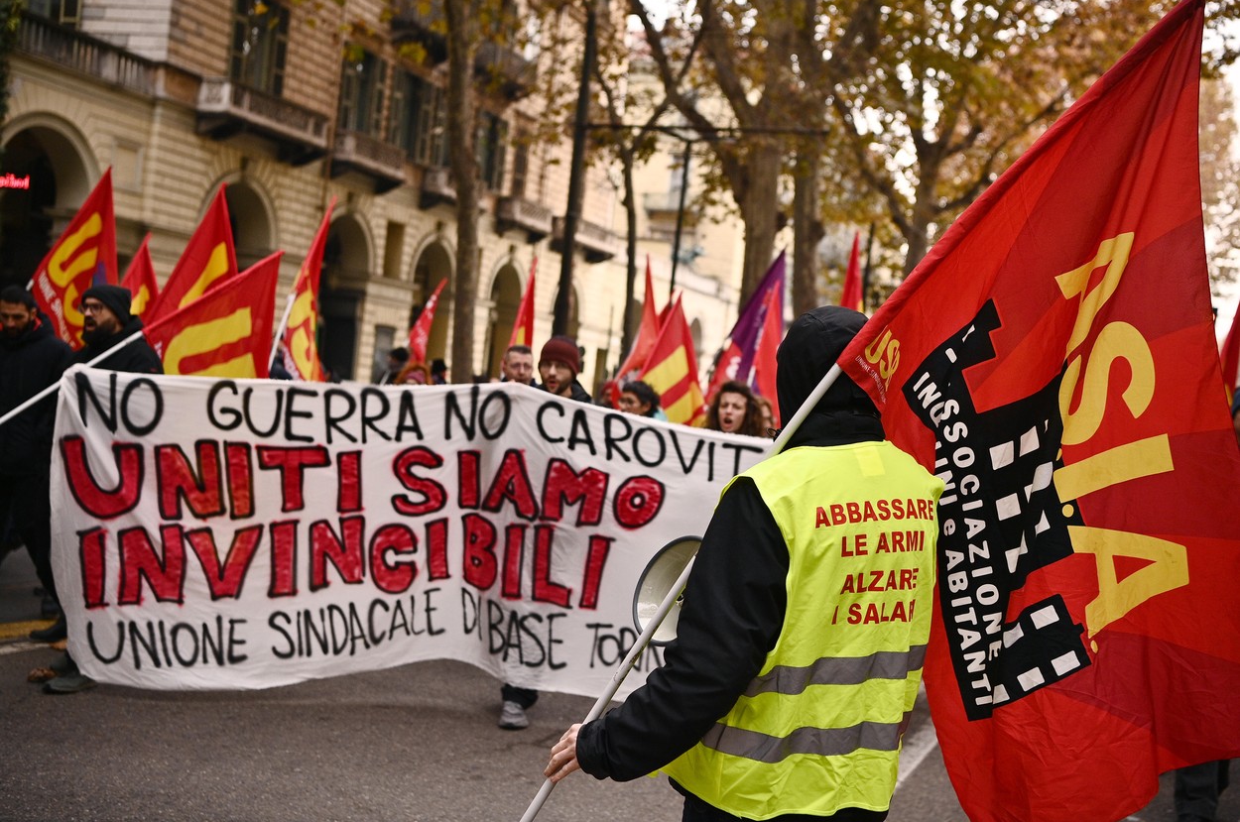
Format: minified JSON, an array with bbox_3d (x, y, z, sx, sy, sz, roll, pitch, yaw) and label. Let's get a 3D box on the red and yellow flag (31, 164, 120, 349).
[{"bbox_3d":[-2.925,-0.777,8.500,0.480,1.030,0.330,4,1,-19],"label":"red and yellow flag"}]

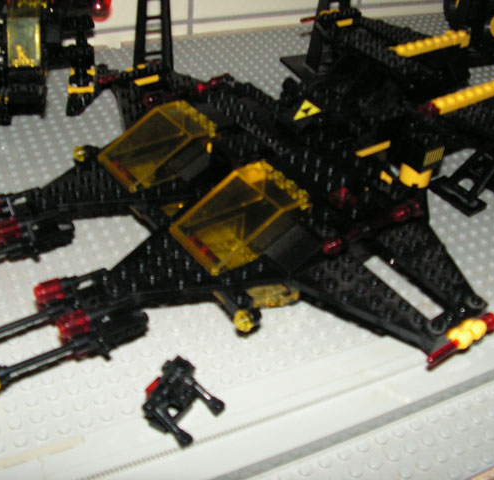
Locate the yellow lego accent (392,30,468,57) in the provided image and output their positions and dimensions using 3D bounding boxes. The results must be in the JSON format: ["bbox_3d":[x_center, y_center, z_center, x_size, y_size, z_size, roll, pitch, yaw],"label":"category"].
[{"bbox_3d":[0.109,-0.115,0.395,0.068,0.007,0.009,-22,49,-31],"label":"yellow lego accent"}]

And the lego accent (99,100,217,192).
[{"bbox_3d":[-0.042,-0.045,0.312,0.047,0.021,0.032,-22,49,-31],"label":"lego accent"}]

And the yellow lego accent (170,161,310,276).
[{"bbox_3d":[-0.003,-0.010,0.275,0.048,0.021,0.032,-22,49,-31],"label":"yellow lego accent"}]

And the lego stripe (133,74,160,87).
[{"bbox_3d":[-0.056,-0.087,0.370,0.015,0.004,0.007,-22,49,-31],"label":"lego stripe"}]

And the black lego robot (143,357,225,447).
[{"bbox_3d":[-0.024,0.056,0.242,0.025,0.029,0.025,30,46,26],"label":"black lego robot"}]

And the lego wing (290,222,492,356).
[{"bbox_3d":[0.066,0.017,0.273,0.077,0.007,0.061,-22,49,-31],"label":"lego wing"}]

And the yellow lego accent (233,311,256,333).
[{"bbox_3d":[-0.001,0.032,0.258,0.005,0.008,0.008,-22,49,-31],"label":"yellow lego accent"}]

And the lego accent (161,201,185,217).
[{"bbox_3d":[-0.033,-0.013,0.296,0.010,0.004,0.007,-22,49,-31],"label":"lego accent"}]

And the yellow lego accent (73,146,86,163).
[{"bbox_3d":[-0.083,-0.043,0.331,0.005,0.008,0.008,-22,49,-31],"label":"yellow lego accent"}]

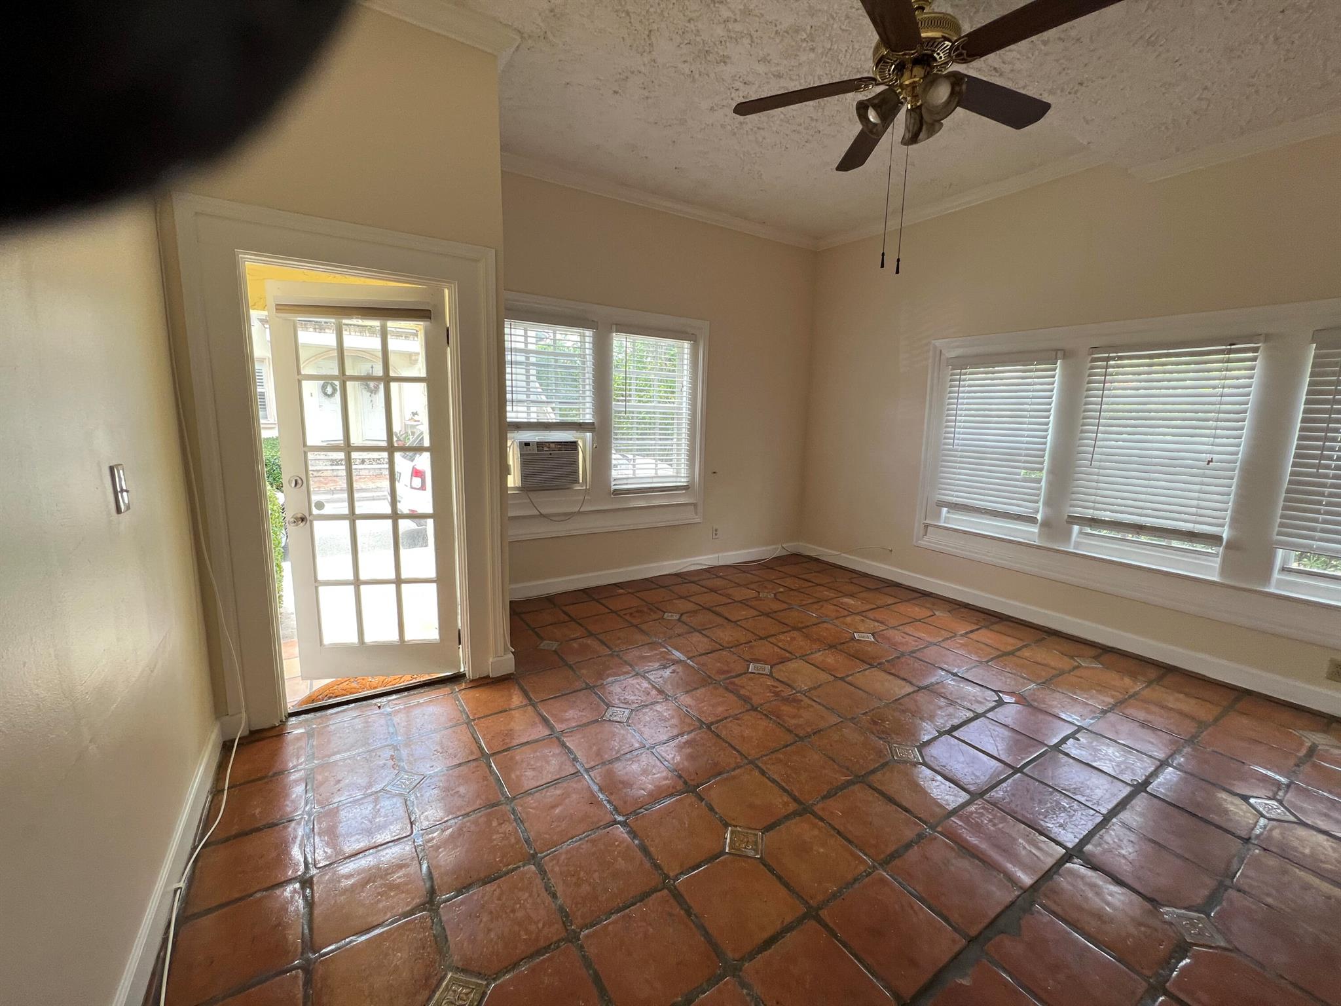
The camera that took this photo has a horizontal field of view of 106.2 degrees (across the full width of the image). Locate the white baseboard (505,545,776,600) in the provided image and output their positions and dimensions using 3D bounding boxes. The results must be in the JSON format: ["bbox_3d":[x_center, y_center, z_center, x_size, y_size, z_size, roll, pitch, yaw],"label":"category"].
[{"bbox_3d":[-0.043,0.615,4.697,3.306,0.123,0.020,-4,10,-32],"label":"white baseboard"}]

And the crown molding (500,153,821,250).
[{"bbox_3d":[0.077,-2.458,4.208,3.308,0.080,0.085,-4,10,-32],"label":"crown molding"}]

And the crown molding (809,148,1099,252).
[{"bbox_3d":[2.050,-2.355,4.118,0.085,0.080,2.377,-4,10,-32],"label":"crown molding"}]

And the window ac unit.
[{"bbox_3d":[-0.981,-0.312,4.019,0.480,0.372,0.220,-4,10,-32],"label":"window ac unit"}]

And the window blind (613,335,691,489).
[{"bbox_3d":[-0.144,-0.789,4.415,0.816,1.372,0.070,-4,10,-32],"label":"window blind"}]

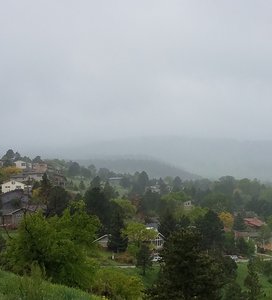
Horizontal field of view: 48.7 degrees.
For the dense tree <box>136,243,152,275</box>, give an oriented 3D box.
[{"bbox_3d":[2.490,31.784,88.000,4.687,9.374,4.687,0,-2,0],"label":"dense tree"}]

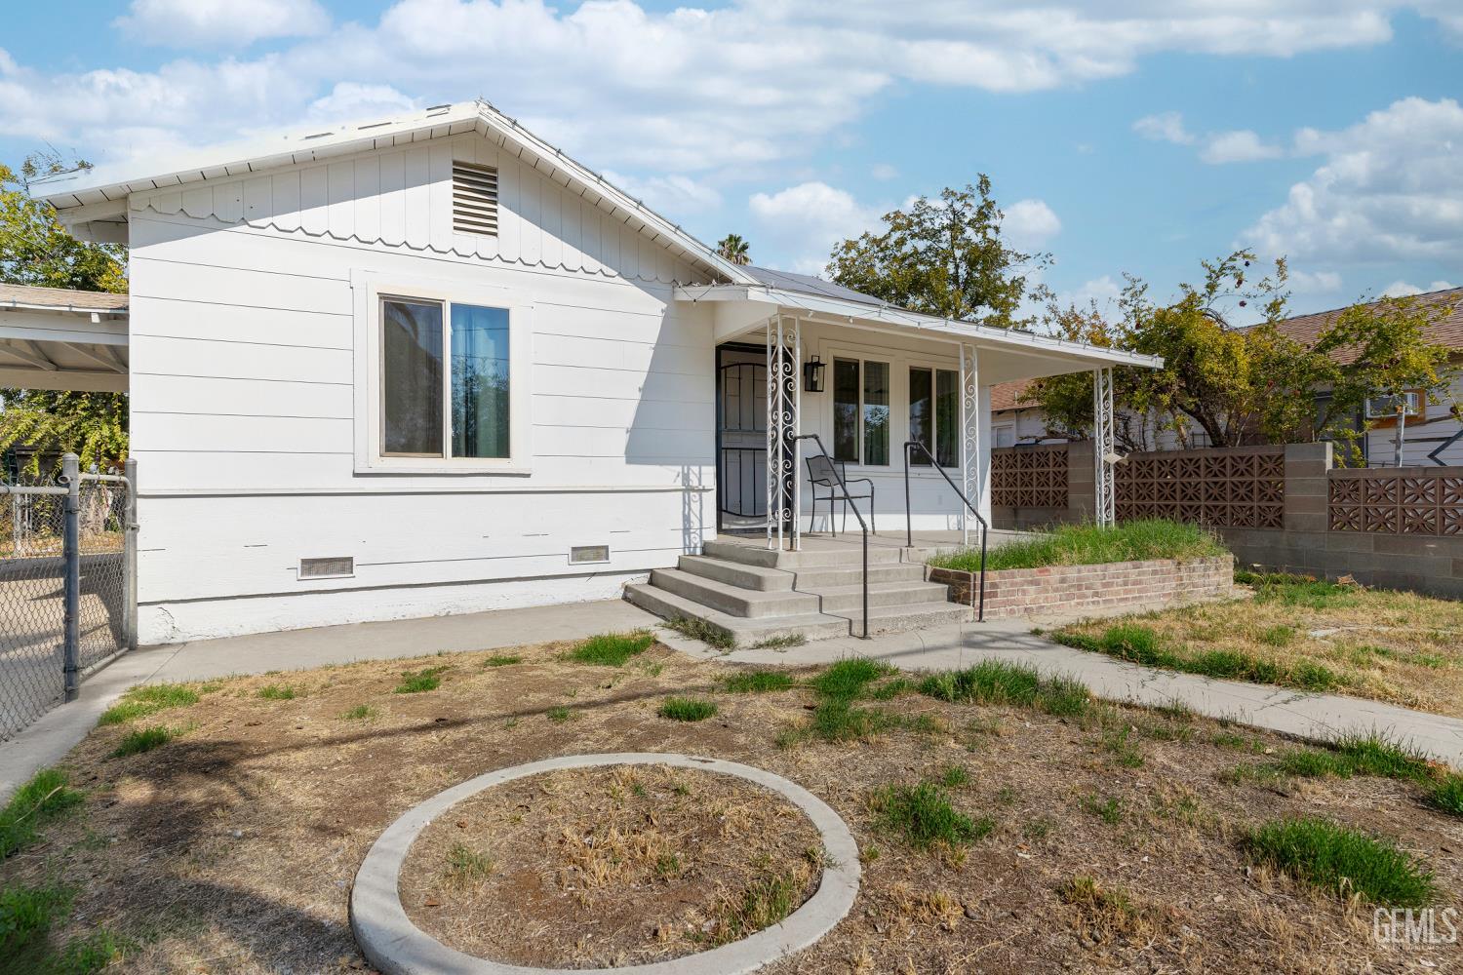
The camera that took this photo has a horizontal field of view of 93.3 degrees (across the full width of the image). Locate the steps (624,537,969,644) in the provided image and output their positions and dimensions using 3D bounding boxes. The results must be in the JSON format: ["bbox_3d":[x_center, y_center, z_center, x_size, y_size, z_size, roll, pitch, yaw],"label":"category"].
[{"bbox_3d":[0.434,0.800,5.940,2.050,0.510,2.300,0,0,-26],"label":"steps"}]

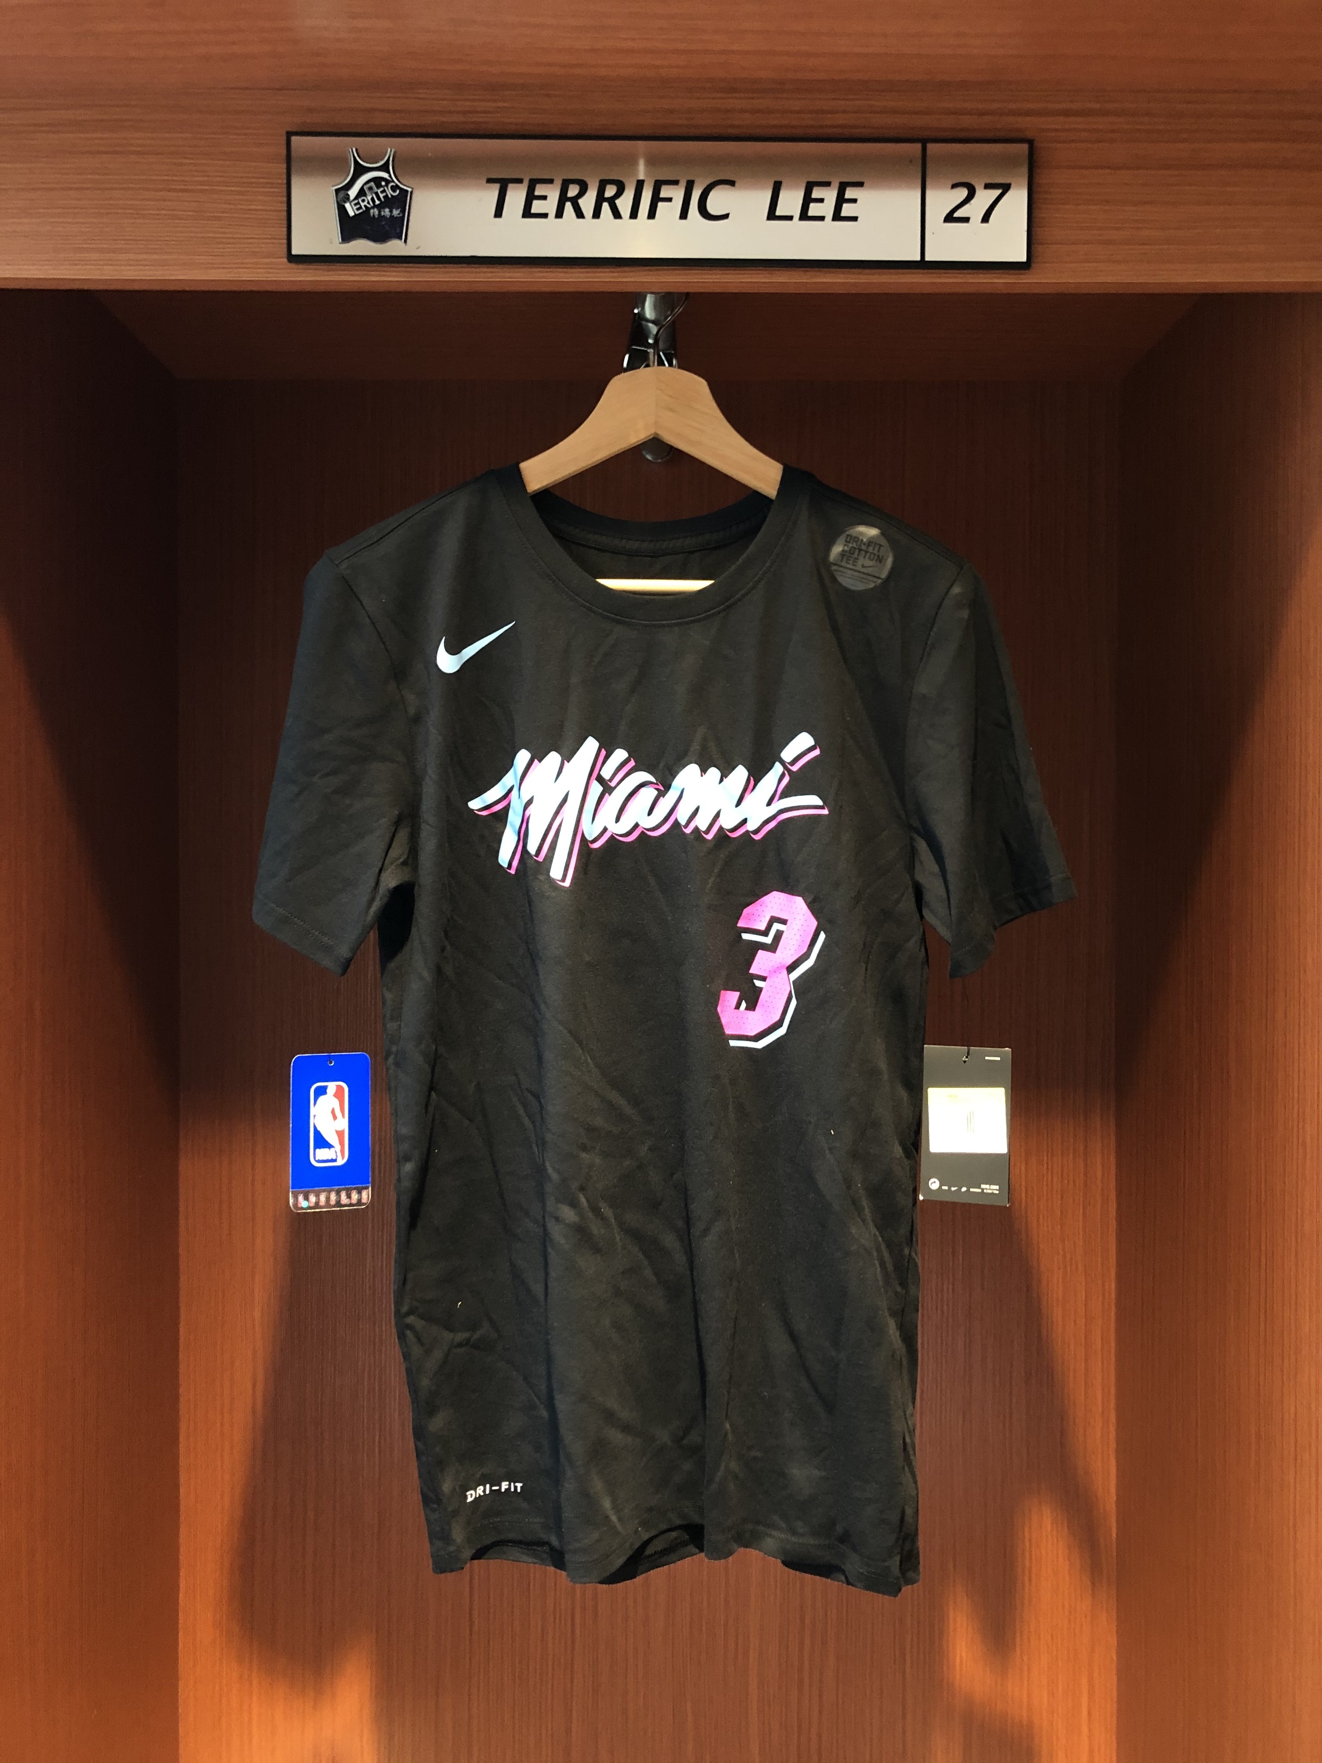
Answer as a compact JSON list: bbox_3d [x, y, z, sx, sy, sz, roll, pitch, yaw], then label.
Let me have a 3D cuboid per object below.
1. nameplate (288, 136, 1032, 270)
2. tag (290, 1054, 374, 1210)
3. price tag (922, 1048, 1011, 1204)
[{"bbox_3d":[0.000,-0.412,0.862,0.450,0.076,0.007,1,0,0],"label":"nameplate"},{"bbox_3d":[-0.217,0.165,0.940,0.053,0.103,0.003,0,0,-9],"label":"tag"},{"bbox_3d":[0.202,0.161,0.940,0.058,0.103,0.003,1,0,9],"label":"price tag"}]

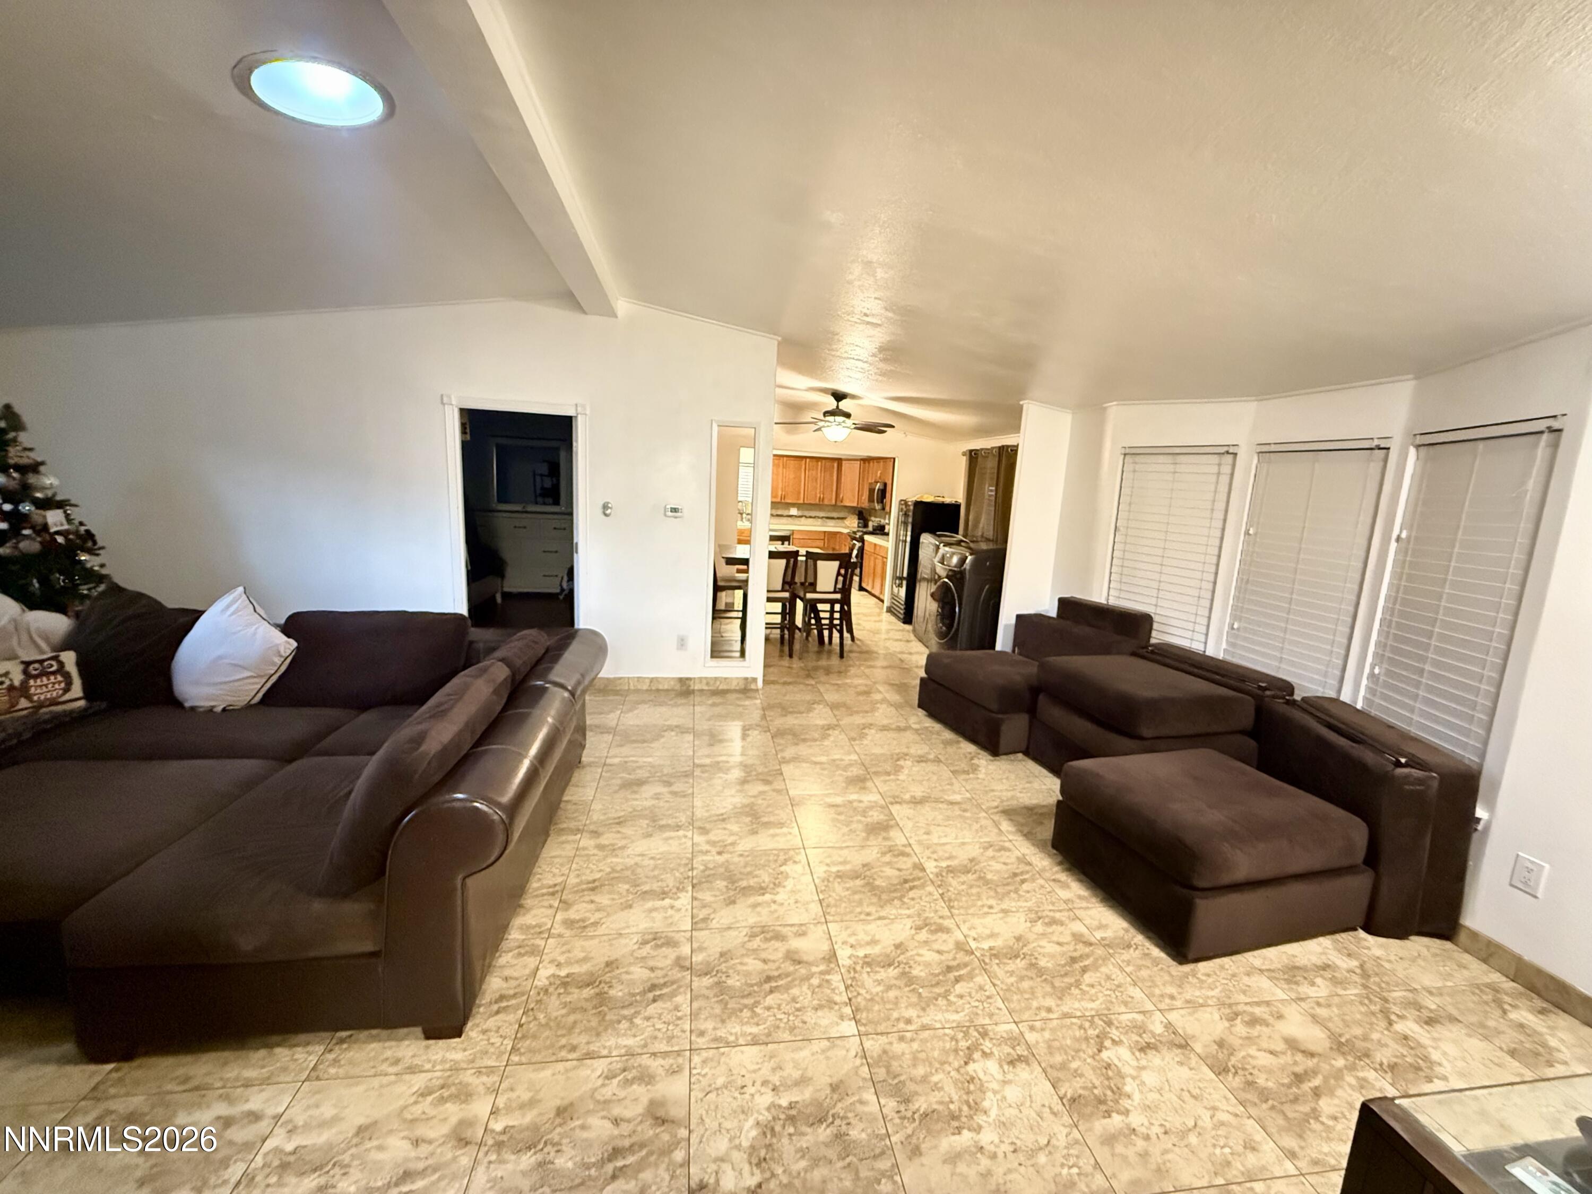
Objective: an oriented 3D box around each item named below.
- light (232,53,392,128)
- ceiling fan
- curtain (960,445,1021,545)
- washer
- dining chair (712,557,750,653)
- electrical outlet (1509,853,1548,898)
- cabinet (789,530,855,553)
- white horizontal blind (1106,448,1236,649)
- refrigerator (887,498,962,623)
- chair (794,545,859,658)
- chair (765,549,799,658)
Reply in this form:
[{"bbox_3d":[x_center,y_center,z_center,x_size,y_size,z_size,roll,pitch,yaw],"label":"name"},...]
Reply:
[{"bbox_3d":[-1.532,-1.607,2.075,0.425,0.050,0.425,-7,11,-7],"label":"light"},{"bbox_3d":[0.420,-1.761,6.351,1.300,0.460,1.300,1,10,-9],"label":"ceiling fan"},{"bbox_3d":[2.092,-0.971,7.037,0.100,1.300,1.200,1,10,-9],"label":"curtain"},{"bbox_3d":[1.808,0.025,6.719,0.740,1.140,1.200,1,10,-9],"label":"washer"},{"bbox_3d":[-0.754,-0.045,6.663,0.500,1.030,0.460,1,10,-9],"label":"dining chair"},{"bbox_3d":[2.639,1.003,2.314,0.010,0.121,0.077,1,10,-9],"label":"electrical outlet"},{"bbox_3d":[0.363,-0.703,11.206,1.130,0.890,0.620,1,10,-9],"label":"cabinet"},{"bbox_3d":[2.510,-0.285,4.453,0.060,1.460,0.755,-3,12,-33],"label":"white horizontal blind"},{"bbox_3d":[1.658,-0.464,8.367,0.660,1.530,0.700,1,10,-9],"label":"refrigerator"},{"bbox_3d":[0.252,0.053,6.402,0.460,1.030,0.510,1,10,-9],"label":"chair"},{"bbox_3d":[-0.265,0.040,6.320,0.460,1.030,0.510,1,10,-9],"label":"chair"}]

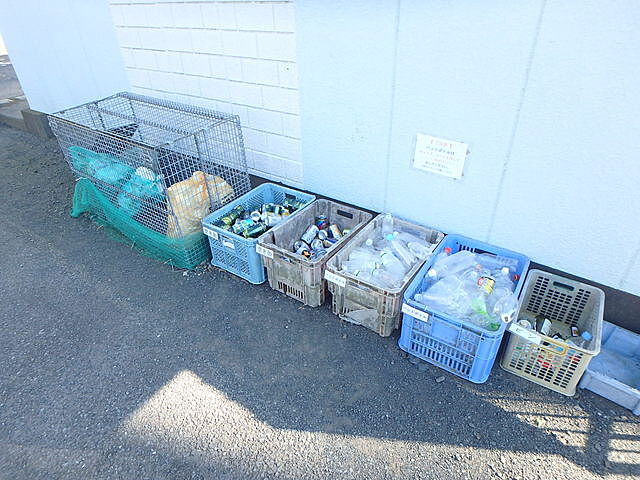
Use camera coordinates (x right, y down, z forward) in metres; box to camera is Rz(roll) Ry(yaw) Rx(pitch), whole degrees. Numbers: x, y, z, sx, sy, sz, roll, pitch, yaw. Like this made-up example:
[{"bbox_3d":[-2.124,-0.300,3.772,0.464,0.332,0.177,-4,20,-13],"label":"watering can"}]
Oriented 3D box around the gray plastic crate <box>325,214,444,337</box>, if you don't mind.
[{"bbox_3d":[0.337,0.173,1.969,0.376,0.316,0.569,20,39,30],"label":"gray plastic crate"}]

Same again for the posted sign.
[{"bbox_3d":[0.578,-0.404,1.885,0.251,0.178,0.010,20,39,30],"label":"posted sign"}]

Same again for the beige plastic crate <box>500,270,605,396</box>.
[{"bbox_3d":[1.000,0.382,1.668,0.287,0.253,0.438,19,39,29],"label":"beige plastic crate"}]

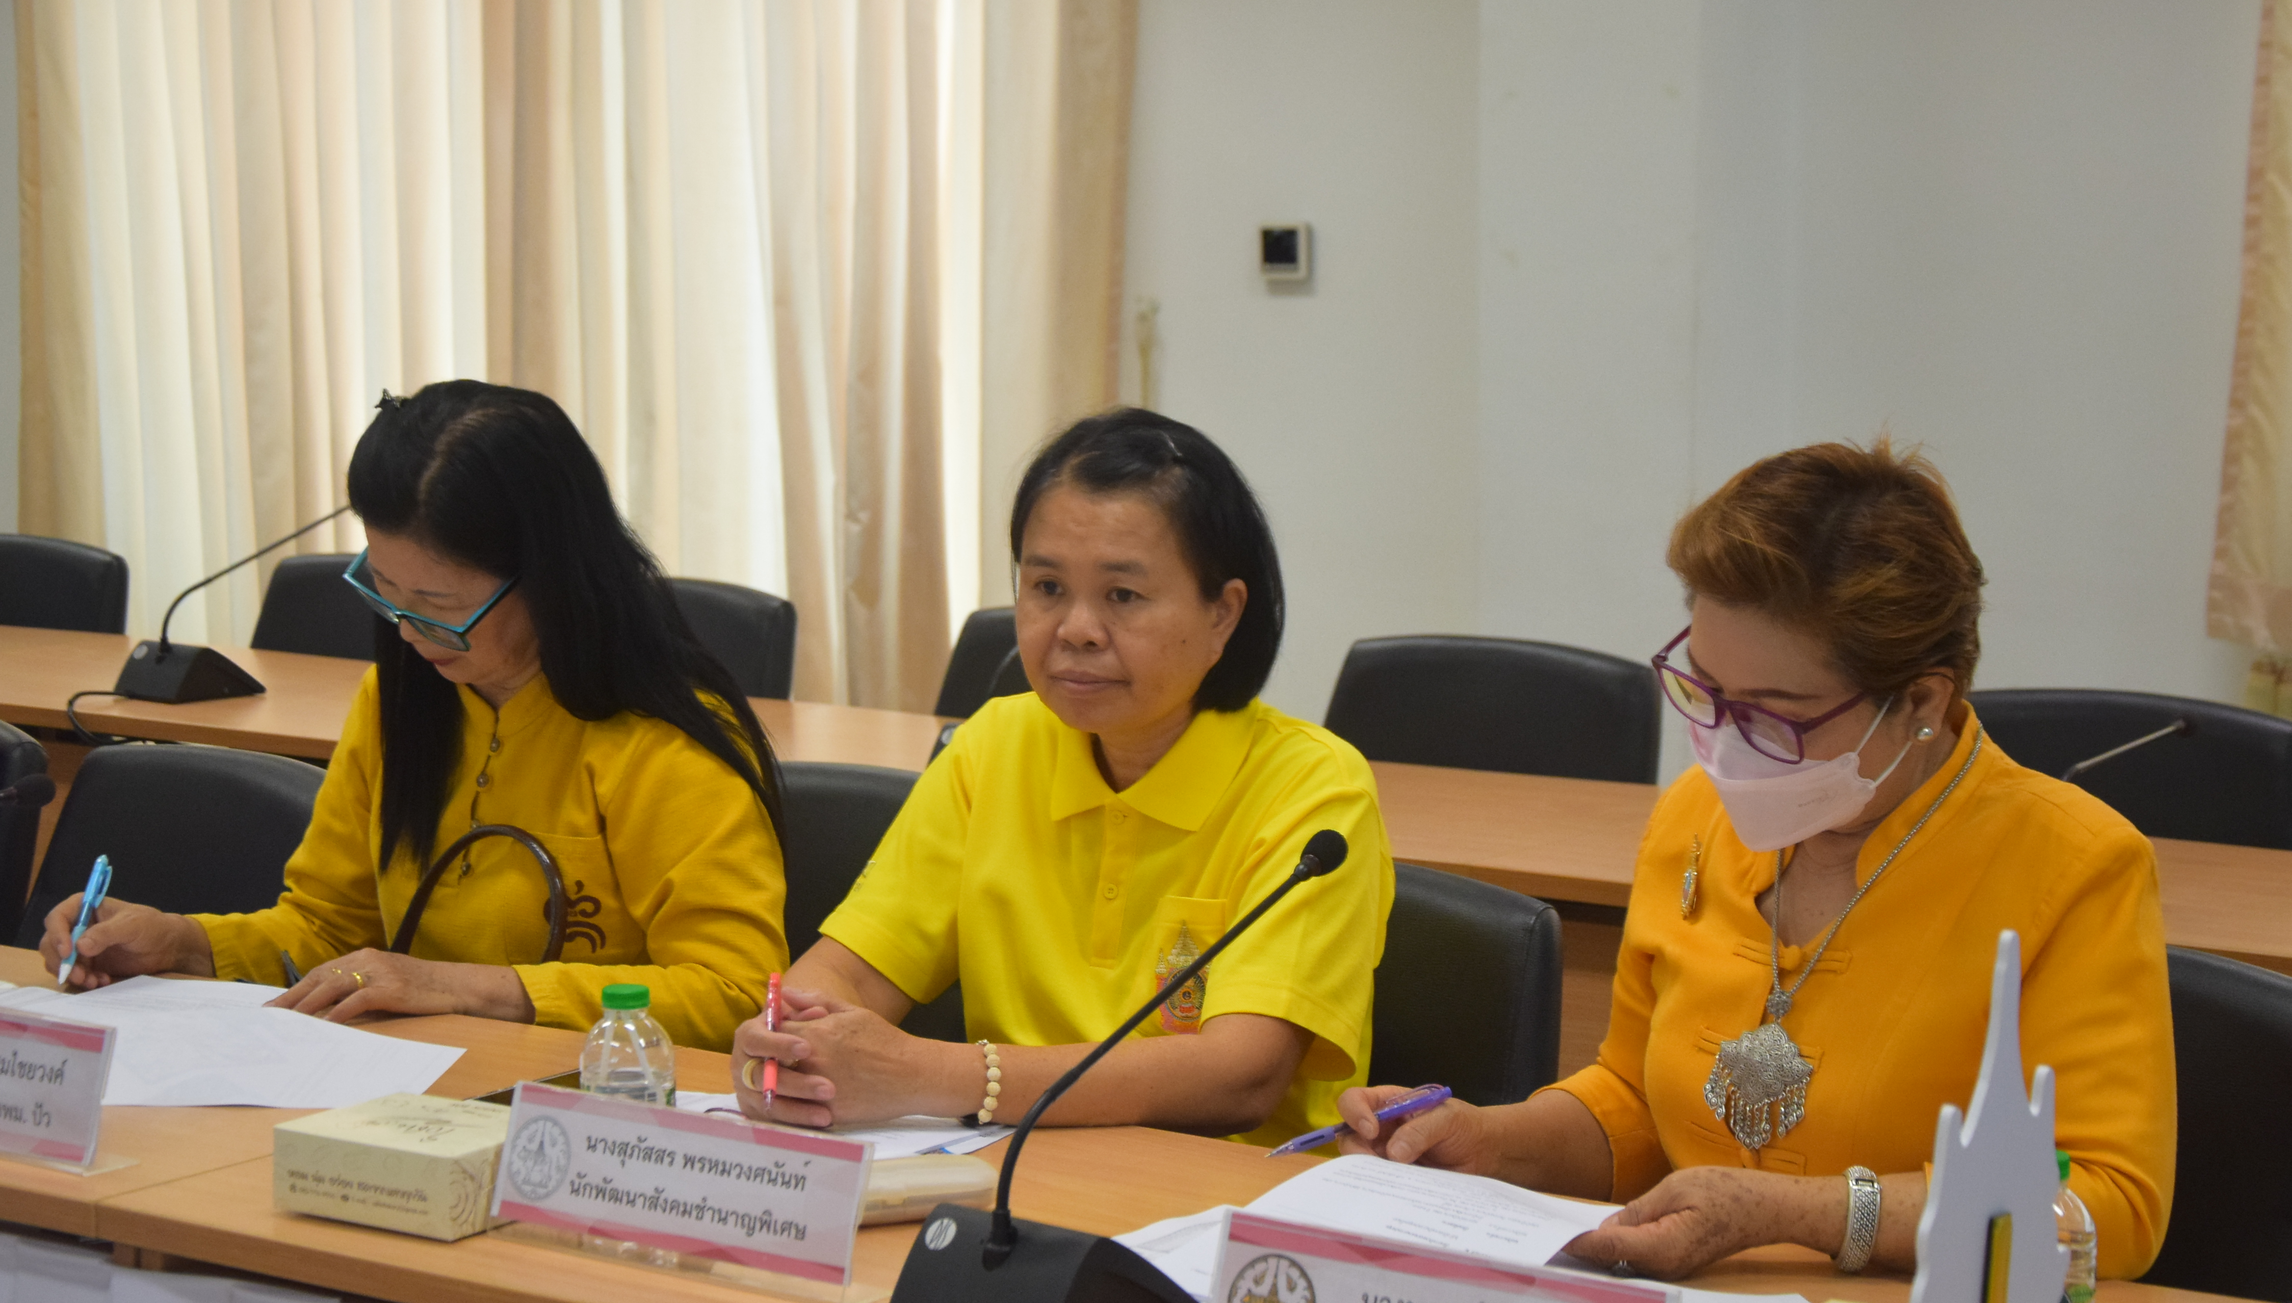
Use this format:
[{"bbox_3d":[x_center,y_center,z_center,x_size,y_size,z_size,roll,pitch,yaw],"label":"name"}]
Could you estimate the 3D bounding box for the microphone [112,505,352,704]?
[{"bbox_3d":[-1.179,-0.080,5.691,0.150,0.245,0.410,5,8,34],"label":"microphone"}]

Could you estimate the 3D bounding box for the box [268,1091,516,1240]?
[{"bbox_3d":[-0.461,0.332,2.753,0.150,0.053,0.122,5,8,34],"label":"box"}]

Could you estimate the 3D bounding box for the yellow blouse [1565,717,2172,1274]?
[{"bbox_3d":[0.498,0.306,2.780,0.460,0.540,0.380,5,8,34],"label":"yellow blouse"}]

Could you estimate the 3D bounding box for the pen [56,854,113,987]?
[{"bbox_3d":[-0.904,0.228,3.628,0.015,0.132,0.012,12,-35,-3],"label":"pen"}]

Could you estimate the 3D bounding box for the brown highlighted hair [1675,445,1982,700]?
[{"bbox_3d":[0.441,-0.053,2.753,0.178,0.175,0.212,5,22,37],"label":"brown highlighted hair"}]

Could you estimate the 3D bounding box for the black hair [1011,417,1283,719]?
[{"bbox_3d":[0.002,-0.067,3.093,0.178,0.212,0.210,4,8,33],"label":"black hair"}]

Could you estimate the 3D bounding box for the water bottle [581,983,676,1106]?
[{"bbox_3d":[-0.328,0.288,2.698,0.060,0.152,0.060,0,7,0],"label":"water bottle"}]

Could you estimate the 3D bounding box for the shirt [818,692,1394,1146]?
[{"bbox_3d":[-0.013,0.301,3.252,0.450,0.560,0.320,5,8,34],"label":"shirt"}]

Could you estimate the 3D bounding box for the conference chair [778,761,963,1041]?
[{"bbox_3d":[-0.403,0.571,3.889,0.560,0.870,0.600,5,8,34],"label":"conference chair"}]

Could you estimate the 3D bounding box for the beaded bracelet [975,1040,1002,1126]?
[{"bbox_3d":[-0.117,0.314,3.109,0.012,0.066,0.063,6,5,-12],"label":"beaded bracelet"}]

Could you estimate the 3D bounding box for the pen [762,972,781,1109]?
[{"bbox_3d":[-0.272,0.283,3.105,0.011,0.120,0.011,-1,-39,-1],"label":"pen"}]

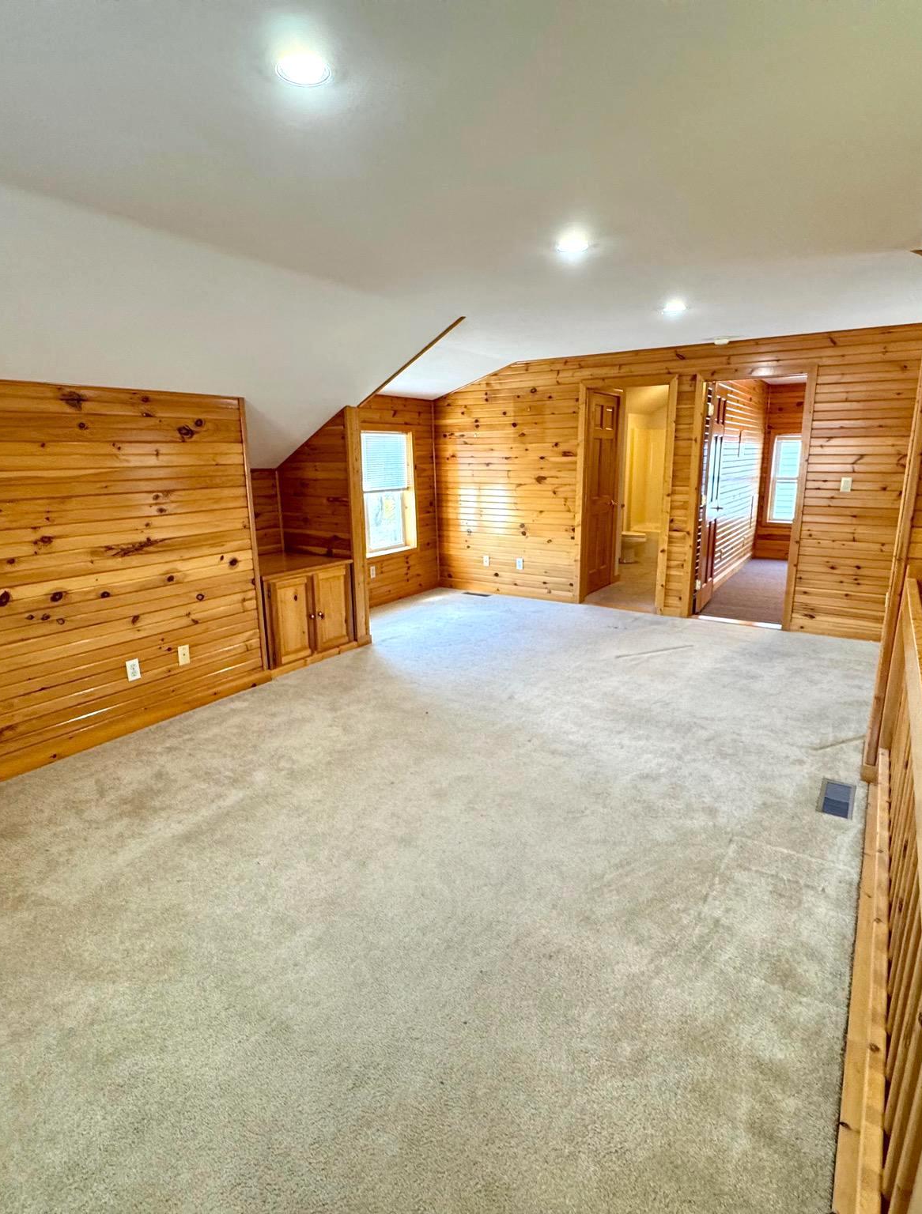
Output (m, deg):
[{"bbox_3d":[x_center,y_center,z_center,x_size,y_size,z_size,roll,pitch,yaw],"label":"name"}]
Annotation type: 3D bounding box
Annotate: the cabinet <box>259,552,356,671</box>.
[{"bbox_3d":[-1.397,0.006,4.976,0.792,0.680,0.886,8,16,32],"label":"cabinet"}]

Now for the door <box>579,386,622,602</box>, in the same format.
[{"bbox_3d":[1.459,-1.151,6.846,0.045,2.030,0.760,8,16,31],"label":"door"}]

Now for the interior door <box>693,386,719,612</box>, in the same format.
[{"bbox_3d":[2.388,-1.009,6.221,0.045,2.030,0.760,7,15,28],"label":"interior door"}]

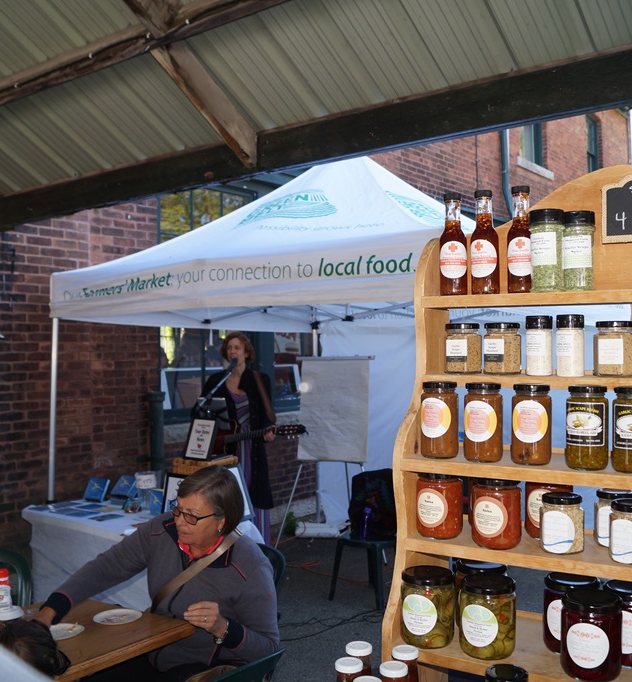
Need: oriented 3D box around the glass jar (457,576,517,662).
[{"bbox_3d":[0.264,0.423,1.178,0.085,0.109,0.085,0,0,0],"label":"glass jar"}]

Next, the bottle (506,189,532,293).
[{"bbox_3d":[0.337,-0.165,1.264,0.047,0.179,0.047,0,-1,20],"label":"bottle"}]

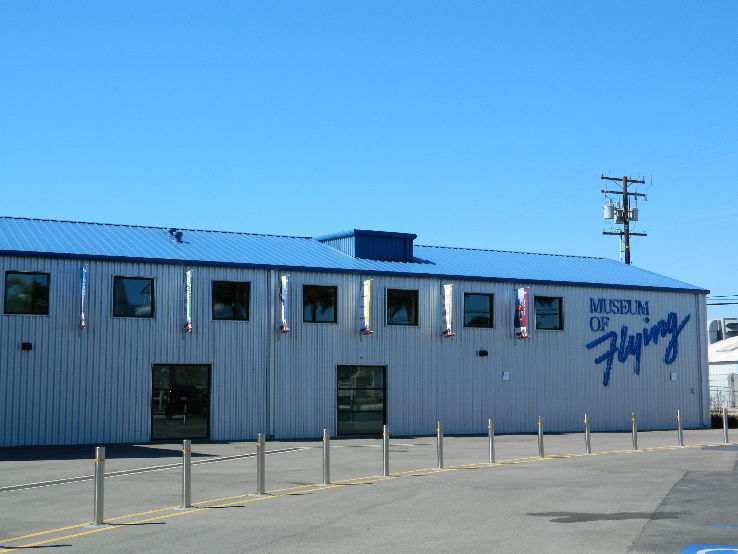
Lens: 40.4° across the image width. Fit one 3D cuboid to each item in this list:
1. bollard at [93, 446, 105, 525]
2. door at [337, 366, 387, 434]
[{"bbox_3d":[-3.241,2.525,12.074,0.115,0.921,0.115,0,-6,0],"label":"bollard"},{"bbox_3d":[-0.249,4.119,33.253,1.806,2.287,0.120,3,-7,-25],"label":"door"}]

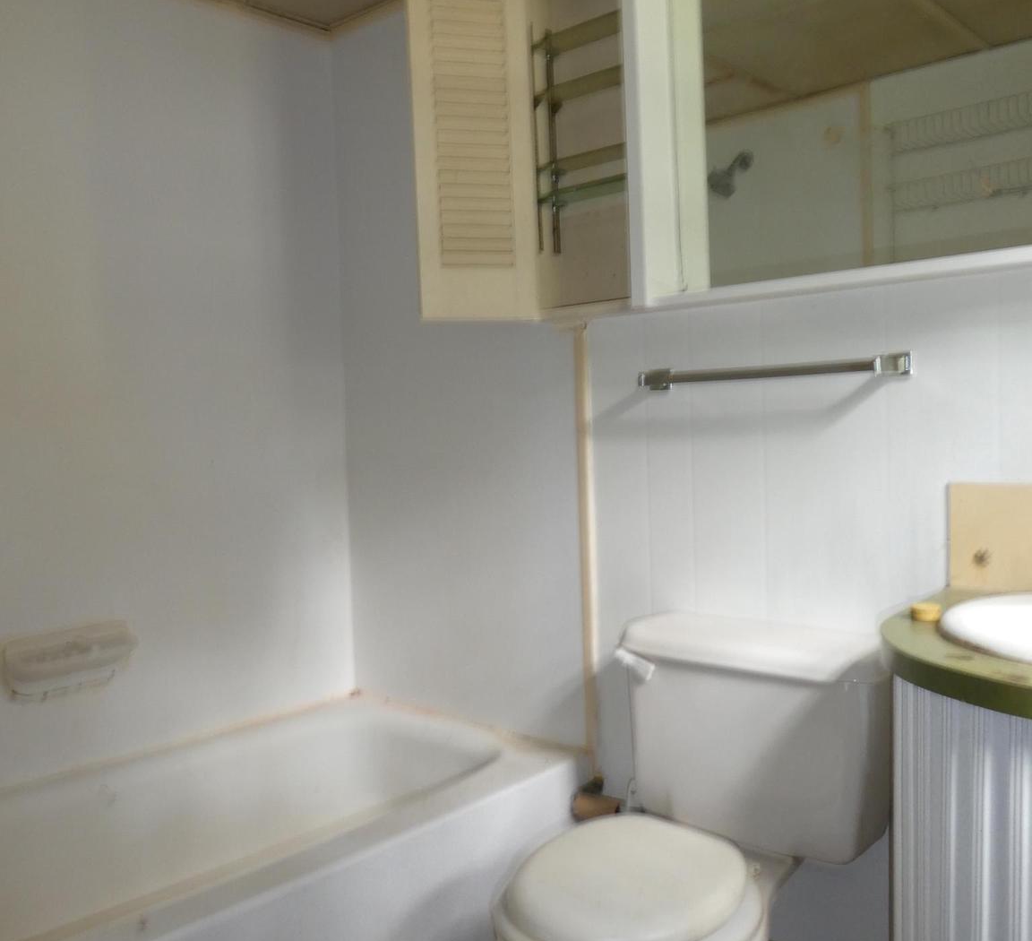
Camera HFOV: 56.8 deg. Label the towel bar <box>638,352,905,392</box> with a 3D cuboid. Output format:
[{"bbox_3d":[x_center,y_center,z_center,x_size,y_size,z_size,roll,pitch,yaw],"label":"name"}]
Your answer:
[{"bbox_3d":[0.410,-0.165,1.609,0.488,0.038,0.066,1,4,42],"label":"towel bar"}]

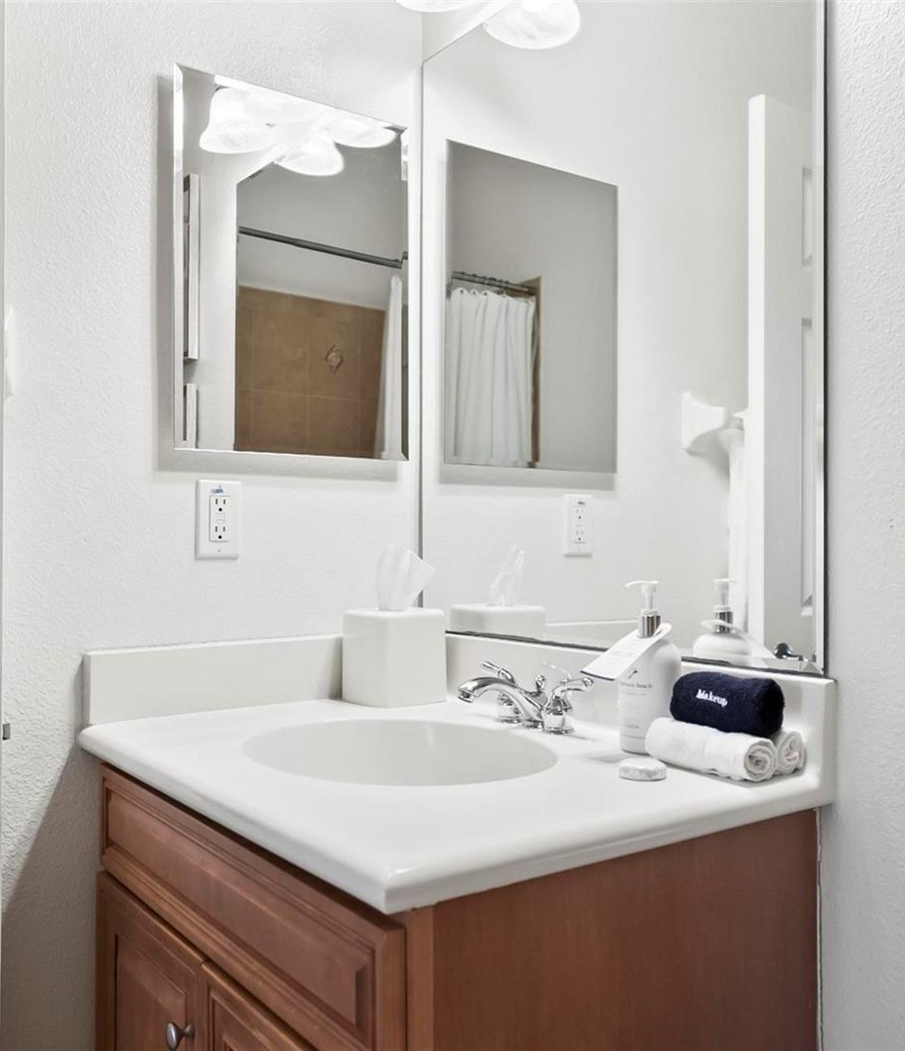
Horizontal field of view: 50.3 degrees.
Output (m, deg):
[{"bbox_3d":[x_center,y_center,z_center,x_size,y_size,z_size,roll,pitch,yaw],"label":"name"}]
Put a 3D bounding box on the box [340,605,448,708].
[{"bbox_3d":[-0.091,0.201,1.498,0.126,0.136,0.126,1,-1,-36],"label":"box"}]

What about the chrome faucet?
[{"bbox_3d":[0.070,0.231,1.268,0.150,0.071,0.205,1,-1,-36],"label":"chrome faucet"}]

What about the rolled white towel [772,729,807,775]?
[{"bbox_3d":[0.313,0.242,1.064,0.044,0.043,0.137,1,-1,-36],"label":"rolled white towel"}]

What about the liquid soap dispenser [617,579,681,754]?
[{"bbox_3d":[0.236,0.166,1.149,0.073,0.198,0.072,0,-1,0],"label":"liquid soap dispenser"}]

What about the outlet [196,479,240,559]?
[{"bbox_3d":[-0.344,-0.008,1.417,0.070,0.115,0.008,1,-1,-36],"label":"outlet"}]

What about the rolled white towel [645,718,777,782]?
[{"bbox_3d":[0.277,0.241,1.043,0.045,0.044,0.138,1,-1,-36],"label":"rolled white towel"}]

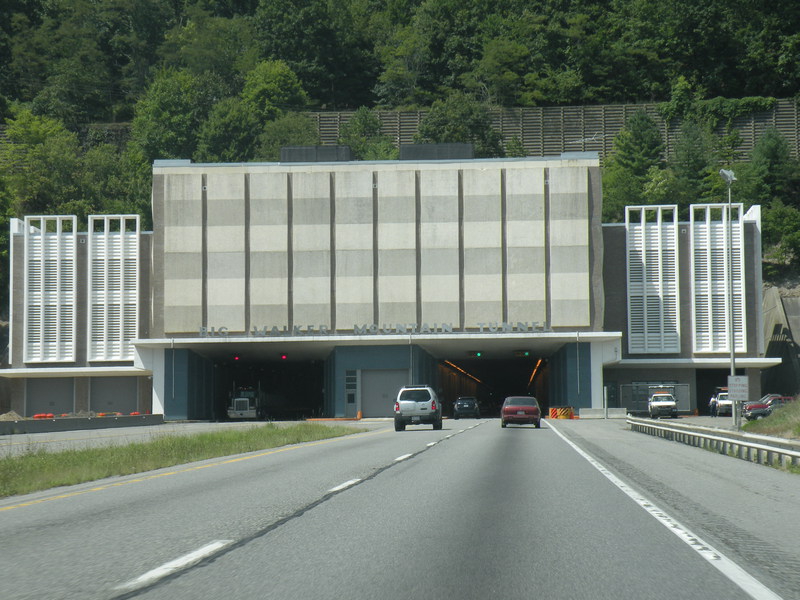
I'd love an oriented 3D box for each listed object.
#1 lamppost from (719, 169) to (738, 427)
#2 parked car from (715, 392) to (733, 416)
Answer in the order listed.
[{"bbox_3d":[17.094,-0.110,100.356,0.700,13.200,0.900,-1,-3,0],"label":"lamppost"},{"bbox_3d":[26.053,8.327,154.687,1.950,1.920,5.300,-1,-3,5],"label":"parked car"}]

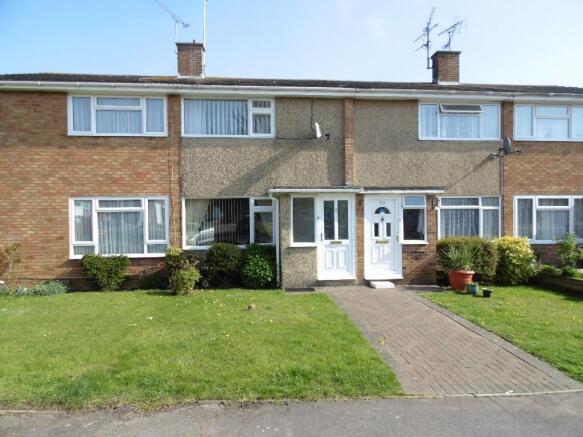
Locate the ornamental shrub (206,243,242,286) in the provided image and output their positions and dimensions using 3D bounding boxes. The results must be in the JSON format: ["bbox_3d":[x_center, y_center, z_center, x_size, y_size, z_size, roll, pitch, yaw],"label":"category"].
[{"bbox_3d":[-1.644,1.126,9.020,0.901,1.084,0.820,-1,1,-6],"label":"ornamental shrub"}]

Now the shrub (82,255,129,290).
[{"bbox_3d":[-4.330,1.254,8.600,1.050,0.820,0.750,-1,1,-6],"label":"shrub"}]

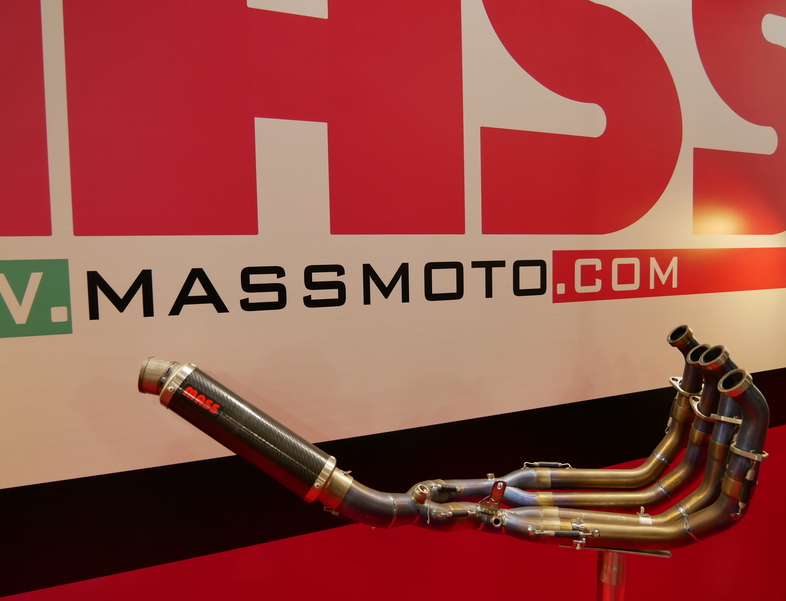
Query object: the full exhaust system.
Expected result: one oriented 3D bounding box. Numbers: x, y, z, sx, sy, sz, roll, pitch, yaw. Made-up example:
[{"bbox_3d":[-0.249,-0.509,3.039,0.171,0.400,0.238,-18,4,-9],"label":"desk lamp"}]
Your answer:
[{"bbox_3d":[0.066,0.255,1.105,1.125,0.385,0.320,-1,3,10],"label":"full exhaust system"}]

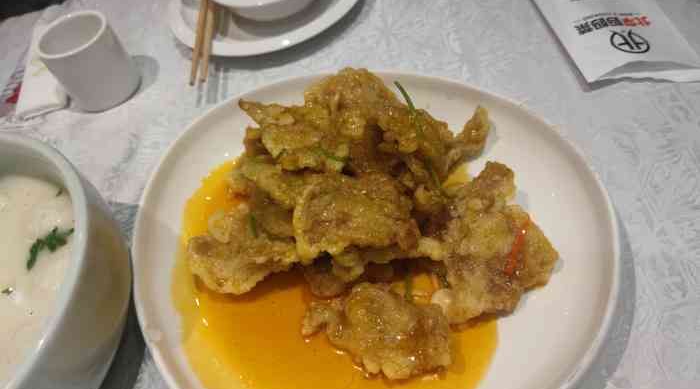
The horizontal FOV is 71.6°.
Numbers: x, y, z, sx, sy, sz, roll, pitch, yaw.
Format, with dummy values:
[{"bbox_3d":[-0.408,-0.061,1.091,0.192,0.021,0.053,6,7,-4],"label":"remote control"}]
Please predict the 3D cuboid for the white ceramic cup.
[{"bbox_3d":[-0.226,-0.116,0.424,0.062,0.059,0.062,-1,55,11],"label":"white ceramic cup"}]

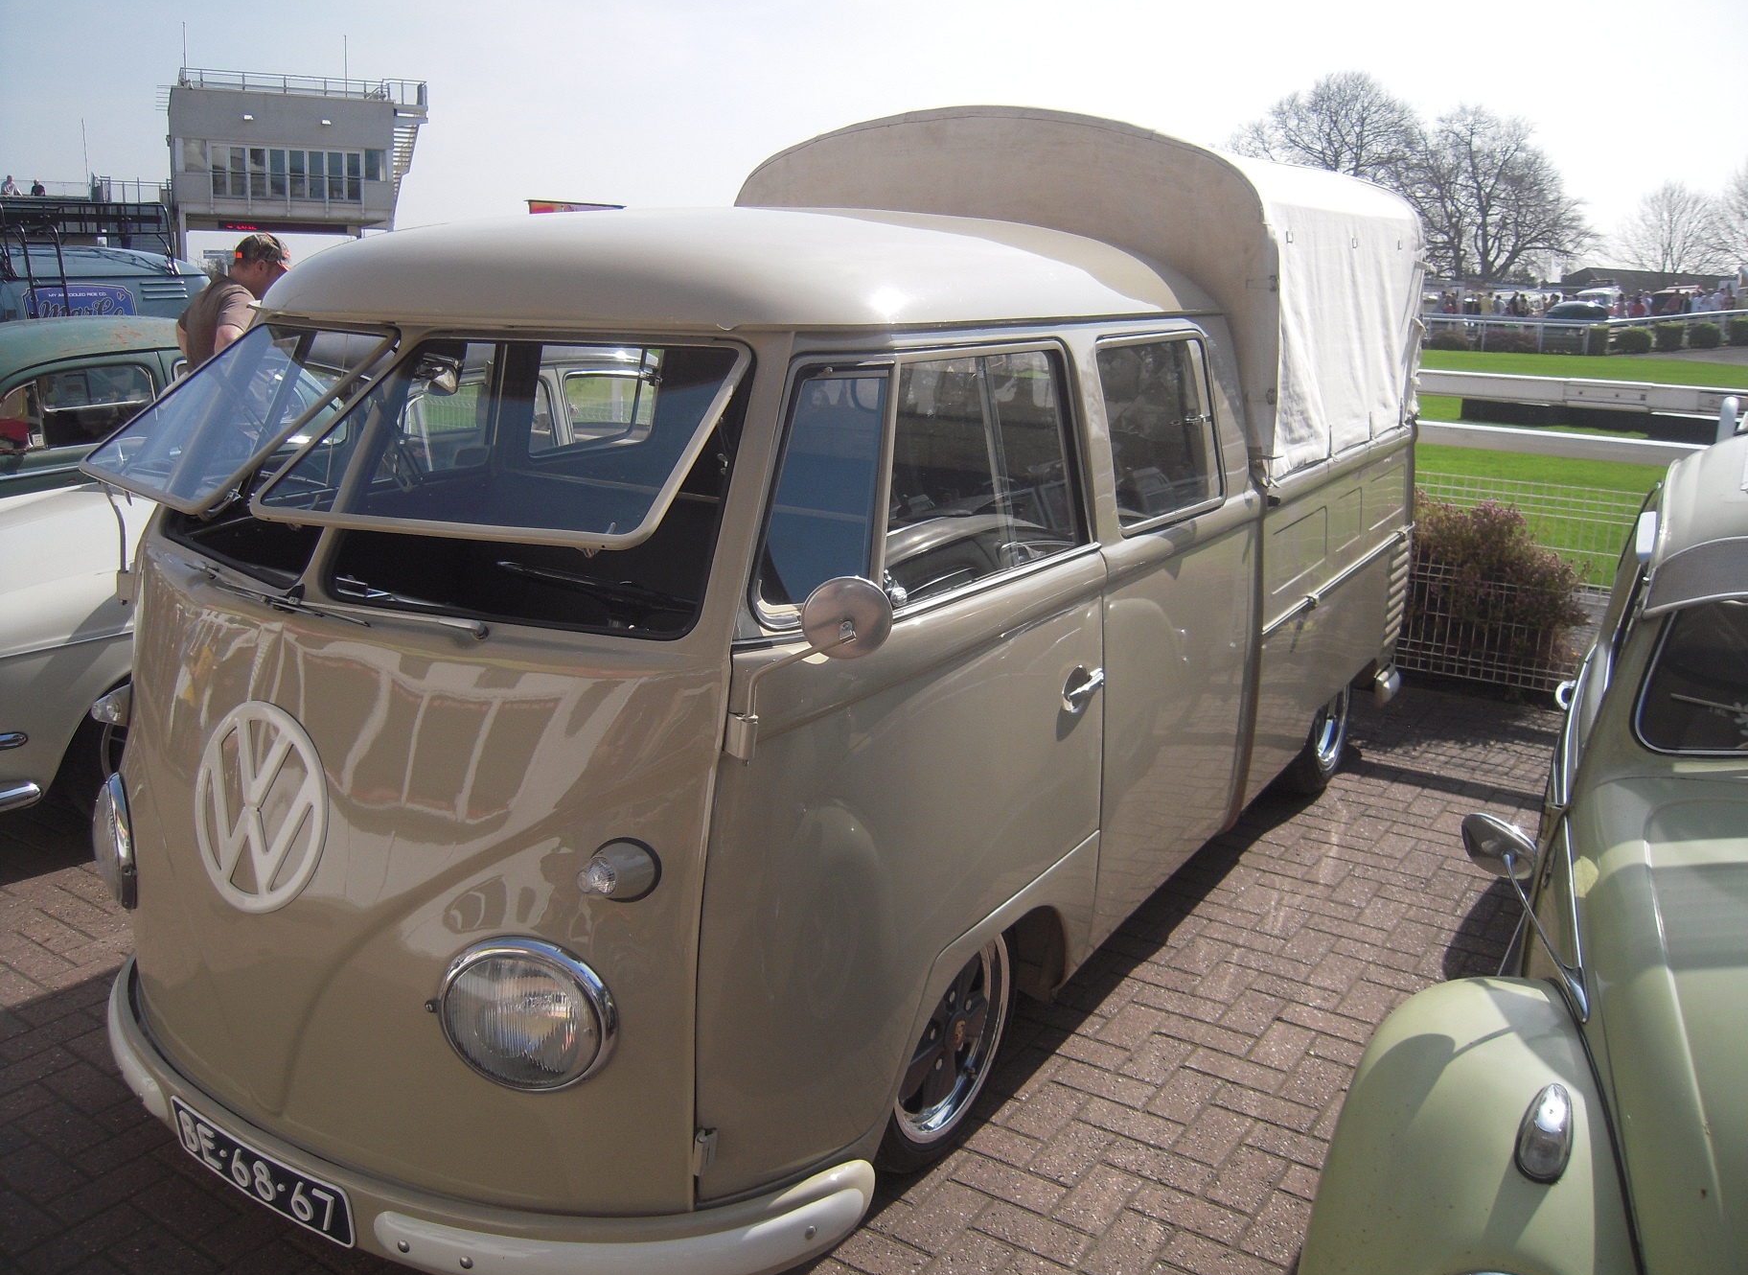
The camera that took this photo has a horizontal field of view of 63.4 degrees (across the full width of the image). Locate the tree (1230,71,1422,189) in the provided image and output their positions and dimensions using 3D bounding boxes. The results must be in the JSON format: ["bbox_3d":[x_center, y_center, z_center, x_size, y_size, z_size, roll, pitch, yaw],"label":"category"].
[{"bbox_3d":[34.898,-34.894,107.995,15.645,15.604,14.394,6,16,16],"label":"tree"}]

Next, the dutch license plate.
[{"bbox_3d":[-0.962,0.832,2.201,0.425,0.105,0.030,11,18,30],"label":"dutch license plate"}]

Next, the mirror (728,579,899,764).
[{"bbox_3d":[-0.089,0.046,1.851,0.229,0.280,0.080,4,15,8],"label":"mirror"}]

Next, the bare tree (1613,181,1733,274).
[{"bbox_3d":[84.104,-42.128,148.563,12.913,11.186,11.880,9,17,27],"label":"bare tree"}]

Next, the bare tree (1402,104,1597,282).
[{"bbox_3d":[47.165,-33.014,106.335,14.378,12.959,13.228,8,16,22],"label":"bare tree"}]

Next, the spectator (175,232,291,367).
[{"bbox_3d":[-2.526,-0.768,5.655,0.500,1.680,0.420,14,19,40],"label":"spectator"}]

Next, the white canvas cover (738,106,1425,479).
[{"bbox_3d":[0.709,-1.113,4.425,1.700,0.890,1.720,11,18,30],"label":"white canvas cover"}]

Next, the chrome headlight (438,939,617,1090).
[{"bbox_3d":[-0.480,0.530,1.953,0.240,0.240,0.110,4,15,6],"label":"chrome headlight"}]

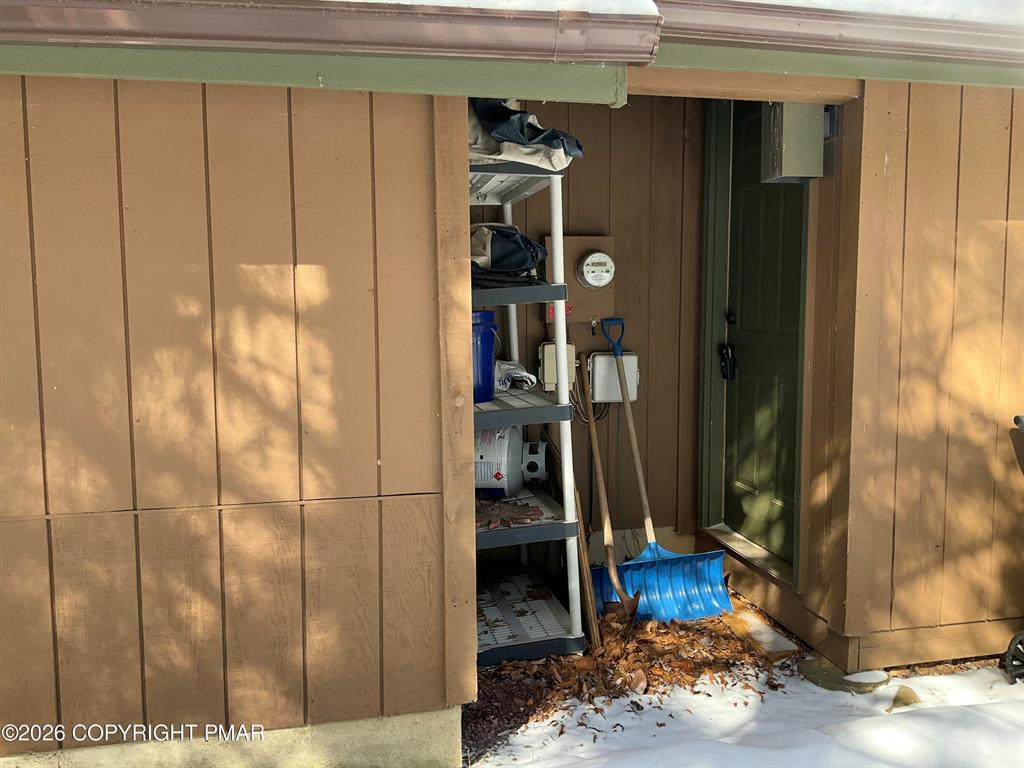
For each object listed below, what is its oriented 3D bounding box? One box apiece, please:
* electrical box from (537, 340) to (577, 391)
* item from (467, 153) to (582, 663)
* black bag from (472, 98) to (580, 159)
[{"bbox_3d":[0.214,-0.082,4.041,0.160,0.235,0.100,-1,6,-12],"label":"electrical box"},{"bbox_3d":[-0.089,0.087,3.544,0.460,1.830,0.914,-4,6,-12],"label":"item"},{"bbox_3d":[-0.006,-0.924,3.169,0.450,0.260,0.380,-1,6,-12],"label":"black bag"}]

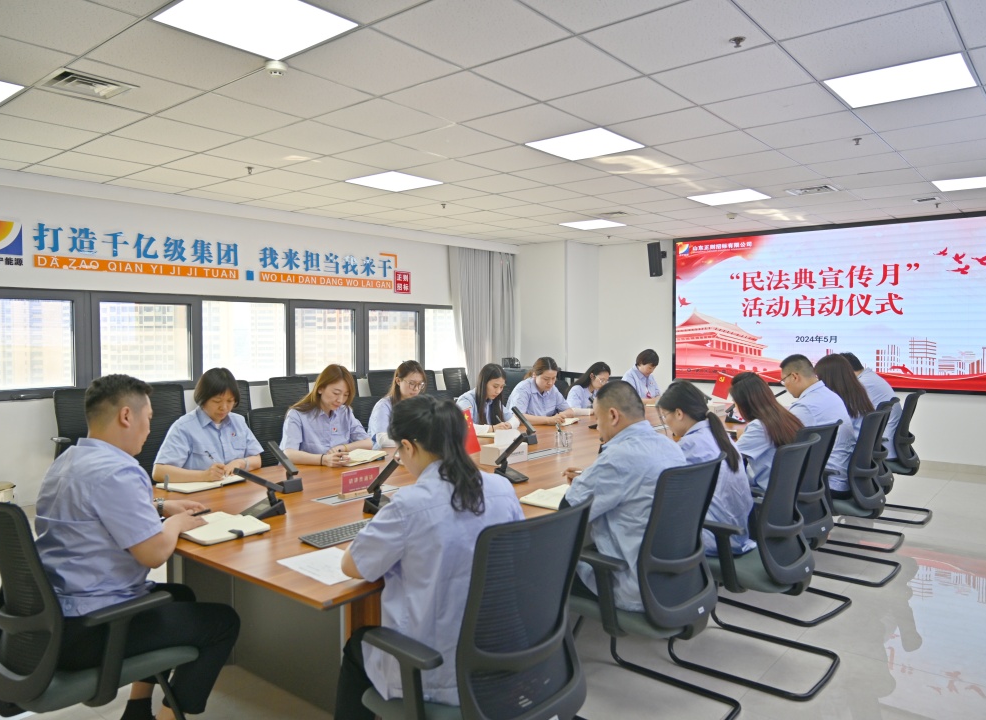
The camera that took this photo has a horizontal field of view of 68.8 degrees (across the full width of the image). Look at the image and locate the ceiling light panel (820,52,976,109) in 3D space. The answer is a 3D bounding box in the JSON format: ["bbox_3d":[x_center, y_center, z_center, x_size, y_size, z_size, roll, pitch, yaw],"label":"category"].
[{"bbox_3d":[1.982,-1.349,3.484,0.590,0.040,0.590,2,3,40],"label":"ceiling light panel"}]

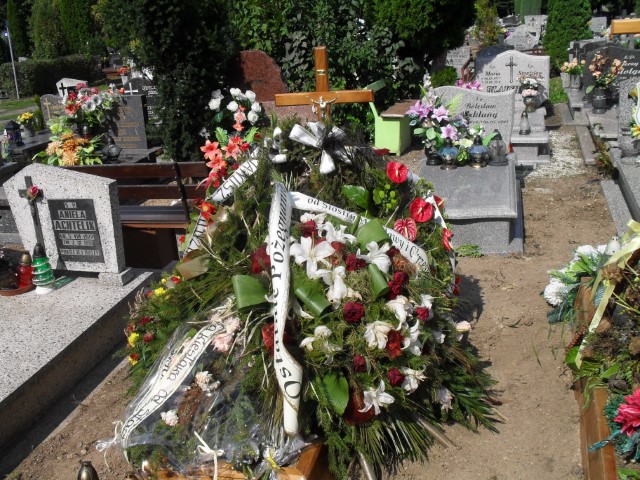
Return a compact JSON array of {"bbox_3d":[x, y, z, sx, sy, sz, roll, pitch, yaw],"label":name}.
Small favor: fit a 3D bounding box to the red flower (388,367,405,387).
[{"bbox_3d":[0.267,0.477,2.260,0.056,0.066,0.056,0,-1,7],"label":"red flower"}]

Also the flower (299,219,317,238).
[{"bbox_3d":[-0.050,-0.042,2.580,0.072,0.072,0.065,-3,-21,-1],"label":"flower"}]

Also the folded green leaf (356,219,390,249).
[{"bbox_3d":[0.209,-0.024,2.530,0.130,0.075,0.115,0,60,-3],"label":"folded green leaf"}]

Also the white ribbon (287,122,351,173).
[{"bbox_3d":[-0.003,-0.481,3.400,0.310,0.260,0.130,-2,9,0],"label":"white ribbon"}]

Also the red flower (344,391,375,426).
[{"bbox_3d":[0.140,0.595,2.300,0.107,0.121,0.080,-3,-16,-2],"label":"red flower"}]

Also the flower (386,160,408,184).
[{"bbox_3d":[0.344,-0.304,2.870,0.090,0.090,0.050,-4,20,-6],"label":"flower"}]

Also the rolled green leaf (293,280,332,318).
[{"bbox_3d":[-0.028,0.223,2.420,0.150,0.142,0.090,-3,-21,-1],"label":"rolled green leaf"}]

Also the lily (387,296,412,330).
[{"bbox_3d":[0.297,0.271,2.420,0.097,0.135,0.100,-7,-10,-12],"label":"lily"}]

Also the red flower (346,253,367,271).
[{"bbox_3d":[0.142,0.084,2.520,0.075,0.068,0.065,-1,-1,3],"label":"red flower"}]

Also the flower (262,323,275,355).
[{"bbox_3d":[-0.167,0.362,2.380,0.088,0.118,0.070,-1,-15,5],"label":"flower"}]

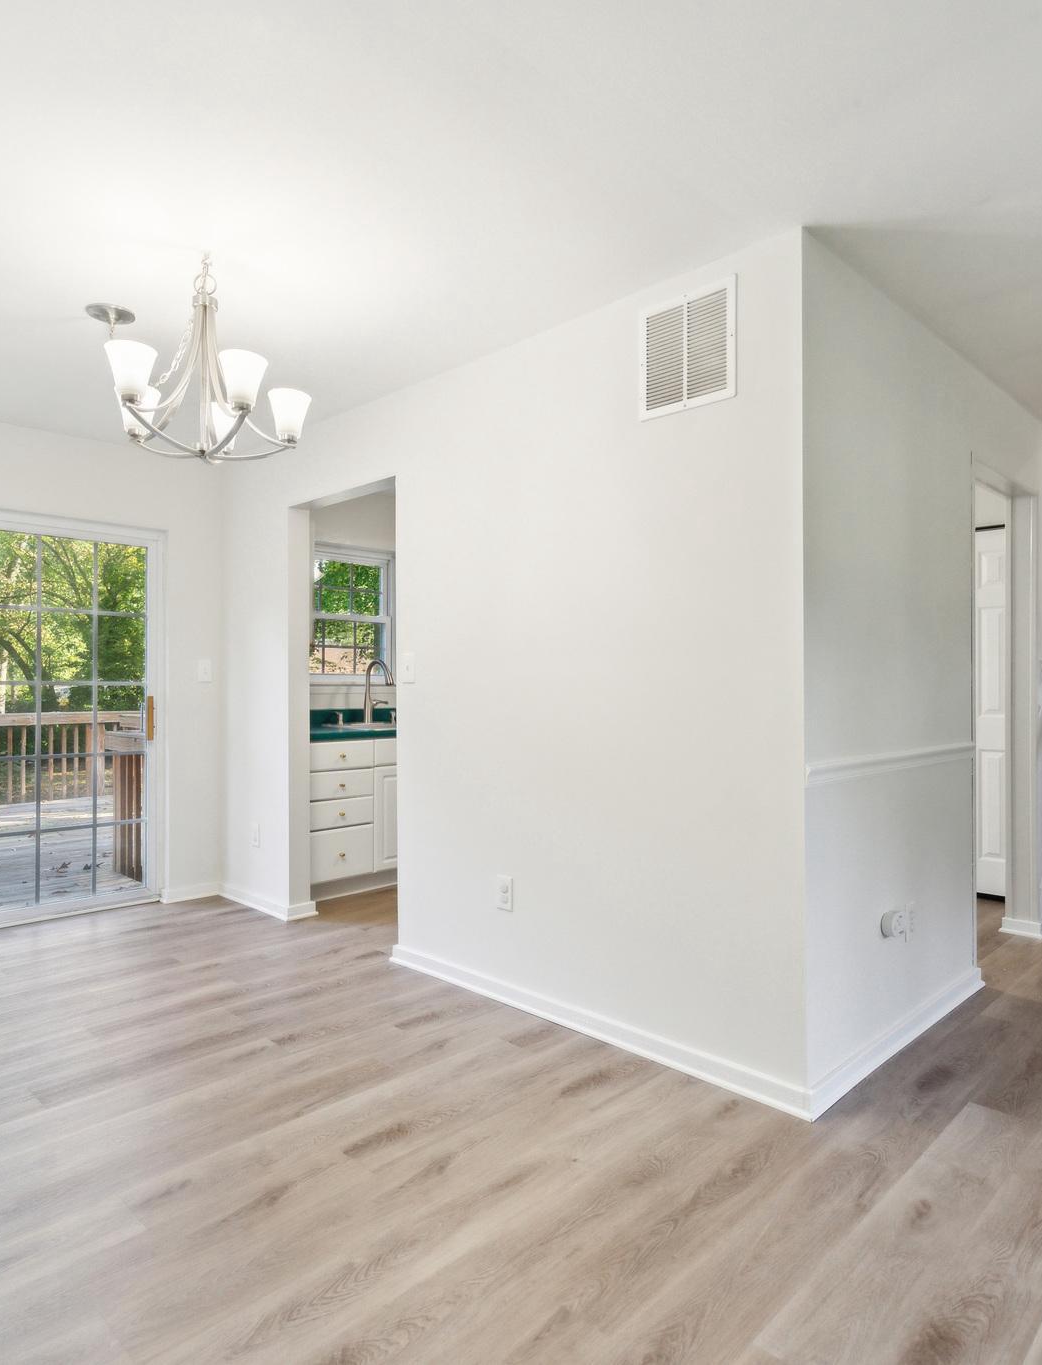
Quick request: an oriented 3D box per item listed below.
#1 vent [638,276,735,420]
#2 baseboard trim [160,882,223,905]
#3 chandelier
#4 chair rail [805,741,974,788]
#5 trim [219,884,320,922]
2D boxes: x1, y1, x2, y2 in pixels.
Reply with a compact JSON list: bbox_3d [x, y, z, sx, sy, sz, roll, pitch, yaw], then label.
[{"bbox_3d":[0.517,-1.026,2.476,0.345,0.360,0.020,0,0,43],"label":"vent"},{"bbox_3d":[-1.874,1.189,4.525,0.290,0.080,0.020,0,0,-43],"label":"baseboard trim"},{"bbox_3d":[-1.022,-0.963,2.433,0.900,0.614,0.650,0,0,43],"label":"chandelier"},{"bbox_3d":[1.283,0.261,2.660,1.374,0.058,0.025,0,0,-43],"label":"chair rail"},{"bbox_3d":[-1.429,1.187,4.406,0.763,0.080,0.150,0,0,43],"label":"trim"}]

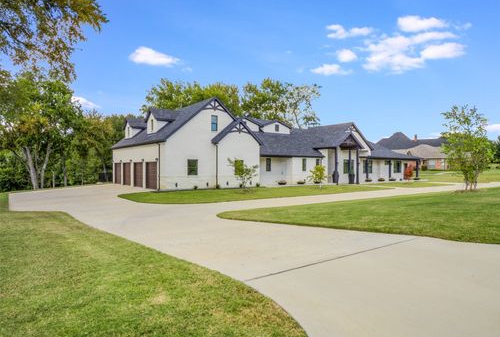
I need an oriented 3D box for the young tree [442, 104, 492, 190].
[{"bbox_3d":[14.115,-1.296,22.477,3.100,5.300,3.000,0,0,0],"label":"young tree"}]

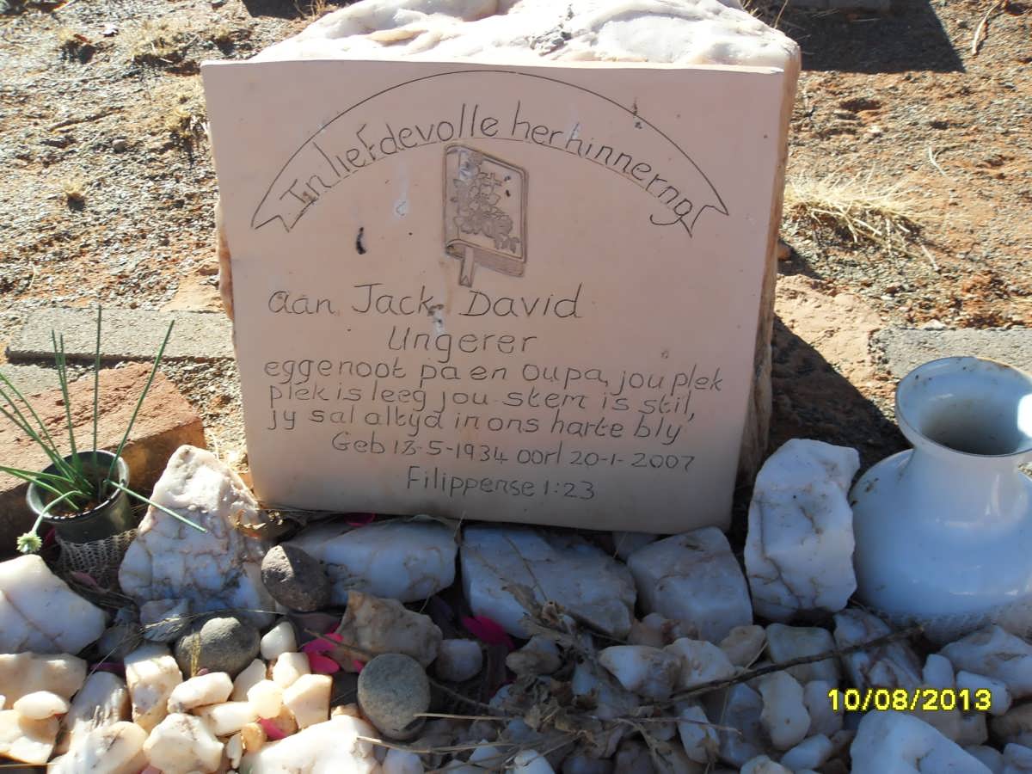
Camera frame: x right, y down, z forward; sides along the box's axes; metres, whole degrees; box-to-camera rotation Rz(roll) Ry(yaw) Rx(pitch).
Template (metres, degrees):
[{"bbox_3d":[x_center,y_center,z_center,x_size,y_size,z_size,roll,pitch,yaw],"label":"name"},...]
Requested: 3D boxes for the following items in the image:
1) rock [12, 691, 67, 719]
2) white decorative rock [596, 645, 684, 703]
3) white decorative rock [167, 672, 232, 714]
[{"bbox_3d":[-0.410,0.274,0.900,0.048,0.021,0.028,0,38,0],"label":"rock"},{"bbox_3d":[0.117,0.273,0.992,0.078,0.043,0.047,-1,34,0],"label":"white decorative rock"},{"bbox_3d":[-0.276,0.266,0.910,0.057,0.025,0.029,-16,41,-19],"label":"white decorative rock"}]

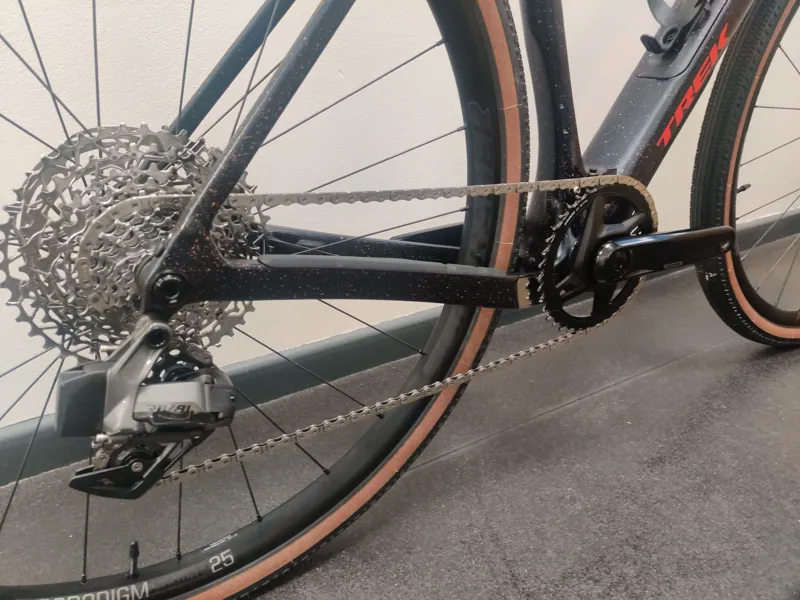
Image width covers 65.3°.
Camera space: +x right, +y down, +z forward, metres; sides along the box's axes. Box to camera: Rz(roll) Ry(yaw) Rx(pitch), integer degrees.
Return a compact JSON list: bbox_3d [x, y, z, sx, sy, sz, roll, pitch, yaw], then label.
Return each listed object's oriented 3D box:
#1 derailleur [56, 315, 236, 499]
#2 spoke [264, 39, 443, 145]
[{"bbox_3d":[-0.173,0.078,0.432,0.117,0.163,0.064,-14,28,-27],"label":"derailleur"},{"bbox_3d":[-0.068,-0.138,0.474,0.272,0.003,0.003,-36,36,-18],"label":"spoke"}]

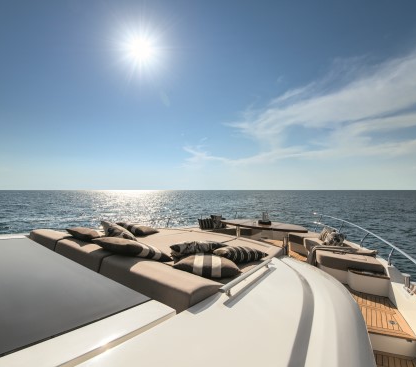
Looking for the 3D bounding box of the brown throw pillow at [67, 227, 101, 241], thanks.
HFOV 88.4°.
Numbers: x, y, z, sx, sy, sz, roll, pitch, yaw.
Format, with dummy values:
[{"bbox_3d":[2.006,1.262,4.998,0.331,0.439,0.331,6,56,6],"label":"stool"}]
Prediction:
[{"bbox_3d":[-1.484,0.602,2.550,0.430,0.140,0.380,5,1,30],"label":"brown throw pillow"}]

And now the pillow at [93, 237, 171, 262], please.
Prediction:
[{"bbox_3d":[-0.648,0.561,1.860,0.570,0.150,0.430,7,-2,27],"label":"pillow"}]

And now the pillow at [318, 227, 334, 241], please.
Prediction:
[{"bbox_3d":[2.559,1.097,4.600,0.420,0.380,0.150,-2,-38,49],"label":"pillow"}]

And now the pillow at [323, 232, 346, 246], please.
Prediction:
[{"bbox_3d":[2.513,1.113,4.250,0.430,0.400,0.150,-1,-42,34],"label":"pillow"}]

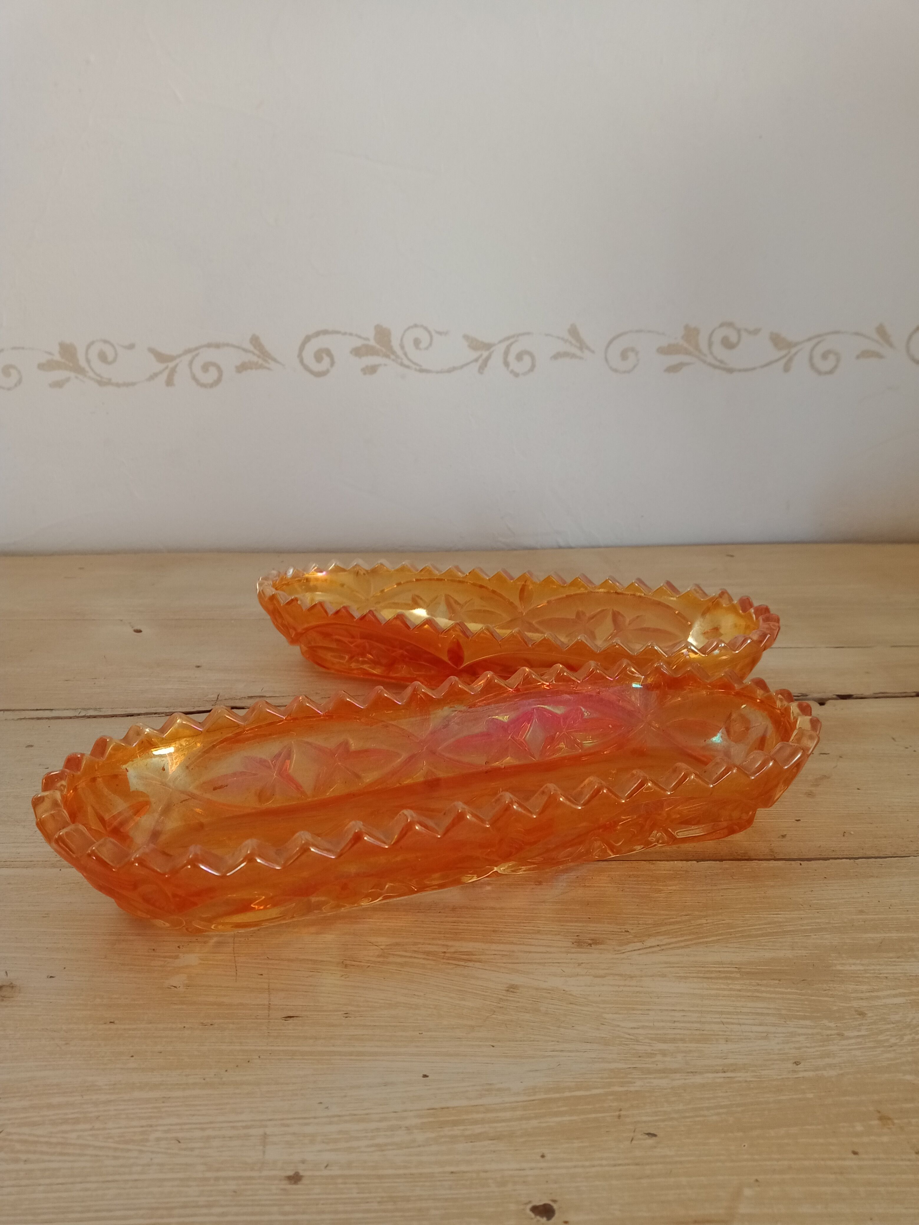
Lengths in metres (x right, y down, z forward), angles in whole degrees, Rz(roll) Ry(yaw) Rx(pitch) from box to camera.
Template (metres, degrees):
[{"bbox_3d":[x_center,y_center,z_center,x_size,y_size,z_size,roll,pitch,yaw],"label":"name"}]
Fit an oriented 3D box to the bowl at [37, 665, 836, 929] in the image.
[{"bbox_3d":[0.000,0.052,0.285,0.230,0.033,0.089,-6,19,-17],"label":"bowl"}]

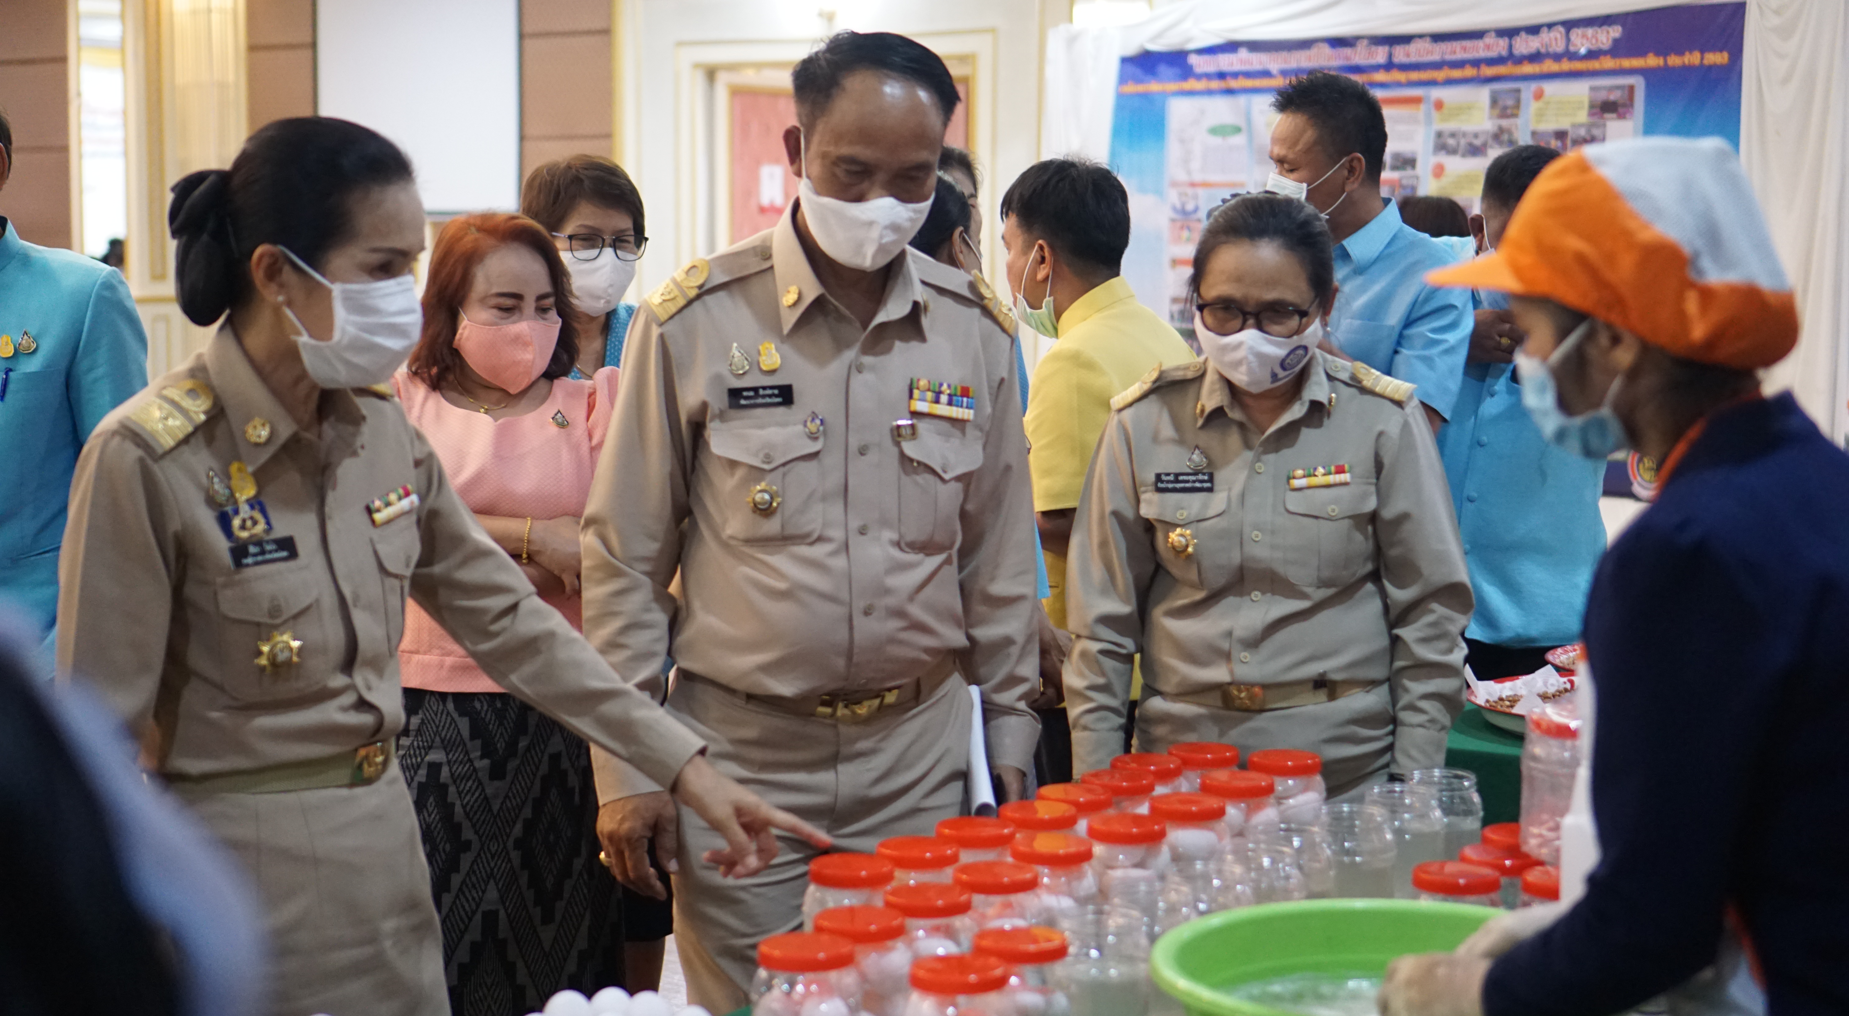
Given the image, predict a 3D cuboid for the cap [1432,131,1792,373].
[{"bbox_3d":[0.551,-0.208,2.120,0.285,0.172,0.185,10,10,19],"label":"cap"}]

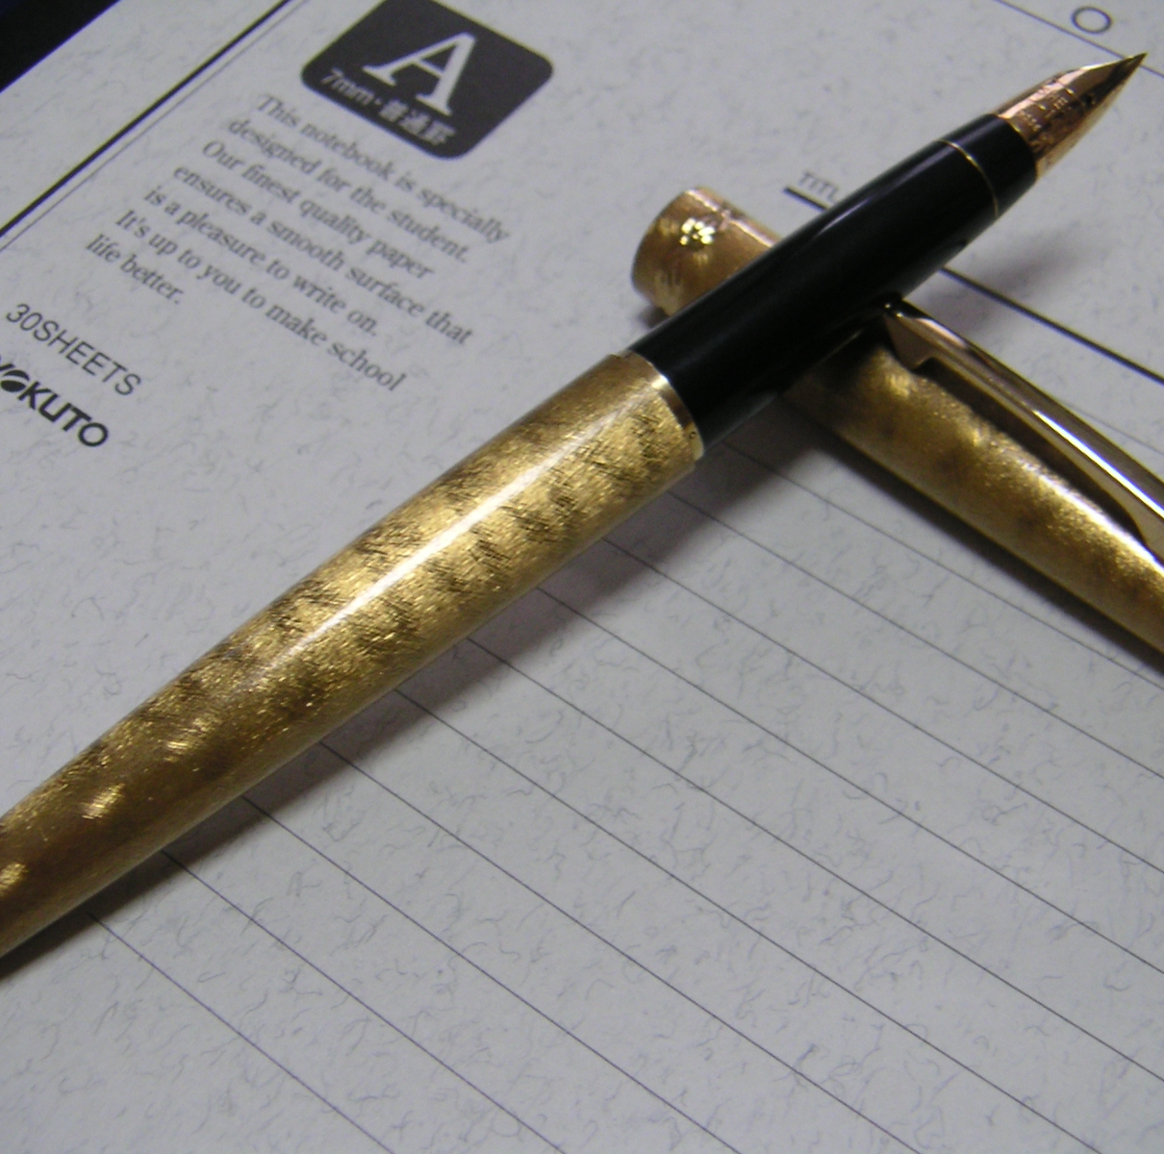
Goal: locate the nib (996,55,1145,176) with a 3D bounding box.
[{"bbox_3d":[0.041,-0.039,0.145,0.016,0.006,0.006,-37,93,-12],"label":"nib"}]

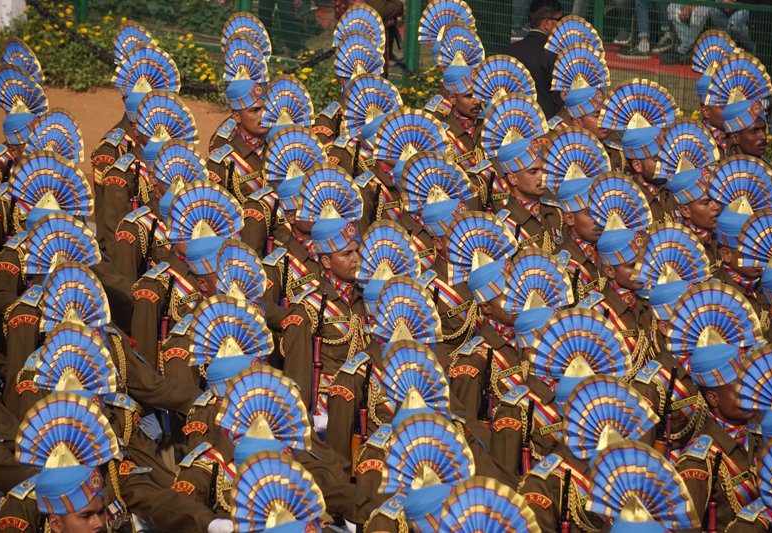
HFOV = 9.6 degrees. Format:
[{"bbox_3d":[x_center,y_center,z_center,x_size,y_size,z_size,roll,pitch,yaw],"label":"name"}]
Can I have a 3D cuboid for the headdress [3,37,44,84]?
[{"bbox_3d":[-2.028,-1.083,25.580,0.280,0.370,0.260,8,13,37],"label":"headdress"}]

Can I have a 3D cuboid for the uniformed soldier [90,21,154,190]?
[{"bbox_3d":[-1.431,-0.339,26.301,0.500,2.000,0.580,9,14,41],"label":"uniformed soldier"}]

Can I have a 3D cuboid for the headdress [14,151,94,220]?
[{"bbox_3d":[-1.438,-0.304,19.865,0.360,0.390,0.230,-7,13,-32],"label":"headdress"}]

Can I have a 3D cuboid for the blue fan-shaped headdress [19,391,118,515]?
[{"bbox_3d":[-1.075,0.633,15.569,0.380,0.370,0.240,-9,14,-41],"label":"blue fan-shaped headdress"}]

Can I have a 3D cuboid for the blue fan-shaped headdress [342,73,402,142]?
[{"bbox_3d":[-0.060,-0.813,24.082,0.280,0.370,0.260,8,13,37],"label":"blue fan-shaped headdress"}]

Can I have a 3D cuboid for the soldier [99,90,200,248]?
[{"bbox_3d":[-1.063,0.155,21.782,0.520,2.000,0.460,-9,14,-40],"label":"soldier"}]

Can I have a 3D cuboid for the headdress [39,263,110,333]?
[{"bbox_3d":[-1.209,0.121,17.901,0.120,0.270,0.380,9,14,41],"label":"headdress"}]

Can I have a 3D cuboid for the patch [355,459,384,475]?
[{"bbox_3d":[-0.063,0.738,16.959,0.115,0.055,0.020,6,13,29],"label":"patch"}]

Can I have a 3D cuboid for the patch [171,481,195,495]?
[{"bbox_3d":[-0.736,0.802,16.625,0.115,0.055,0.020,8,14,37],"label":"patch"}]

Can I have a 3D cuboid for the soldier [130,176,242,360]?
[{"bbox_3d":[-0.807,0.667,20.713,0.500,2.000,0.580,9,14,41],"label":"soldier"}]

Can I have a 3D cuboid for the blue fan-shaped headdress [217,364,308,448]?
[{"bbox_3d":[-0.427,0.490,16.025,0.380,0.270,0.120,-10,15,-44],"label":"blue fan-shaped headdress"}]

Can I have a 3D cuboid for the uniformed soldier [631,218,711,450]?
[{"bbox_3d":[1.181,0.822,18.957,0.560,1.980,0.520,-10,15,-44],"label":"uniformed soldier"}]

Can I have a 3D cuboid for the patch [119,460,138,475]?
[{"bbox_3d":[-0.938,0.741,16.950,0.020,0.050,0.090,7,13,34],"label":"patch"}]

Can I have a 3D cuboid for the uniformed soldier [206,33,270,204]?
[{"bbox_3d":[-0.740,-0.245,24.768,0.520,1.980,0.560,10,14,42],"label":"uniformed soldier"}]

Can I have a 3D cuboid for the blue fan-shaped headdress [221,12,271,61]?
[{"bbox_3d":[-0.782,-1.282,25.700,0.120,0.270,0.380,9,14,41],"label":"blue fan-shaped headdress"}]

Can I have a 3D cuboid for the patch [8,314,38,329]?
[{"bbox_3d":[-1.541,0.234,19.551,0.115,0.055,0.020,4,12,22],"label":"patch"}]

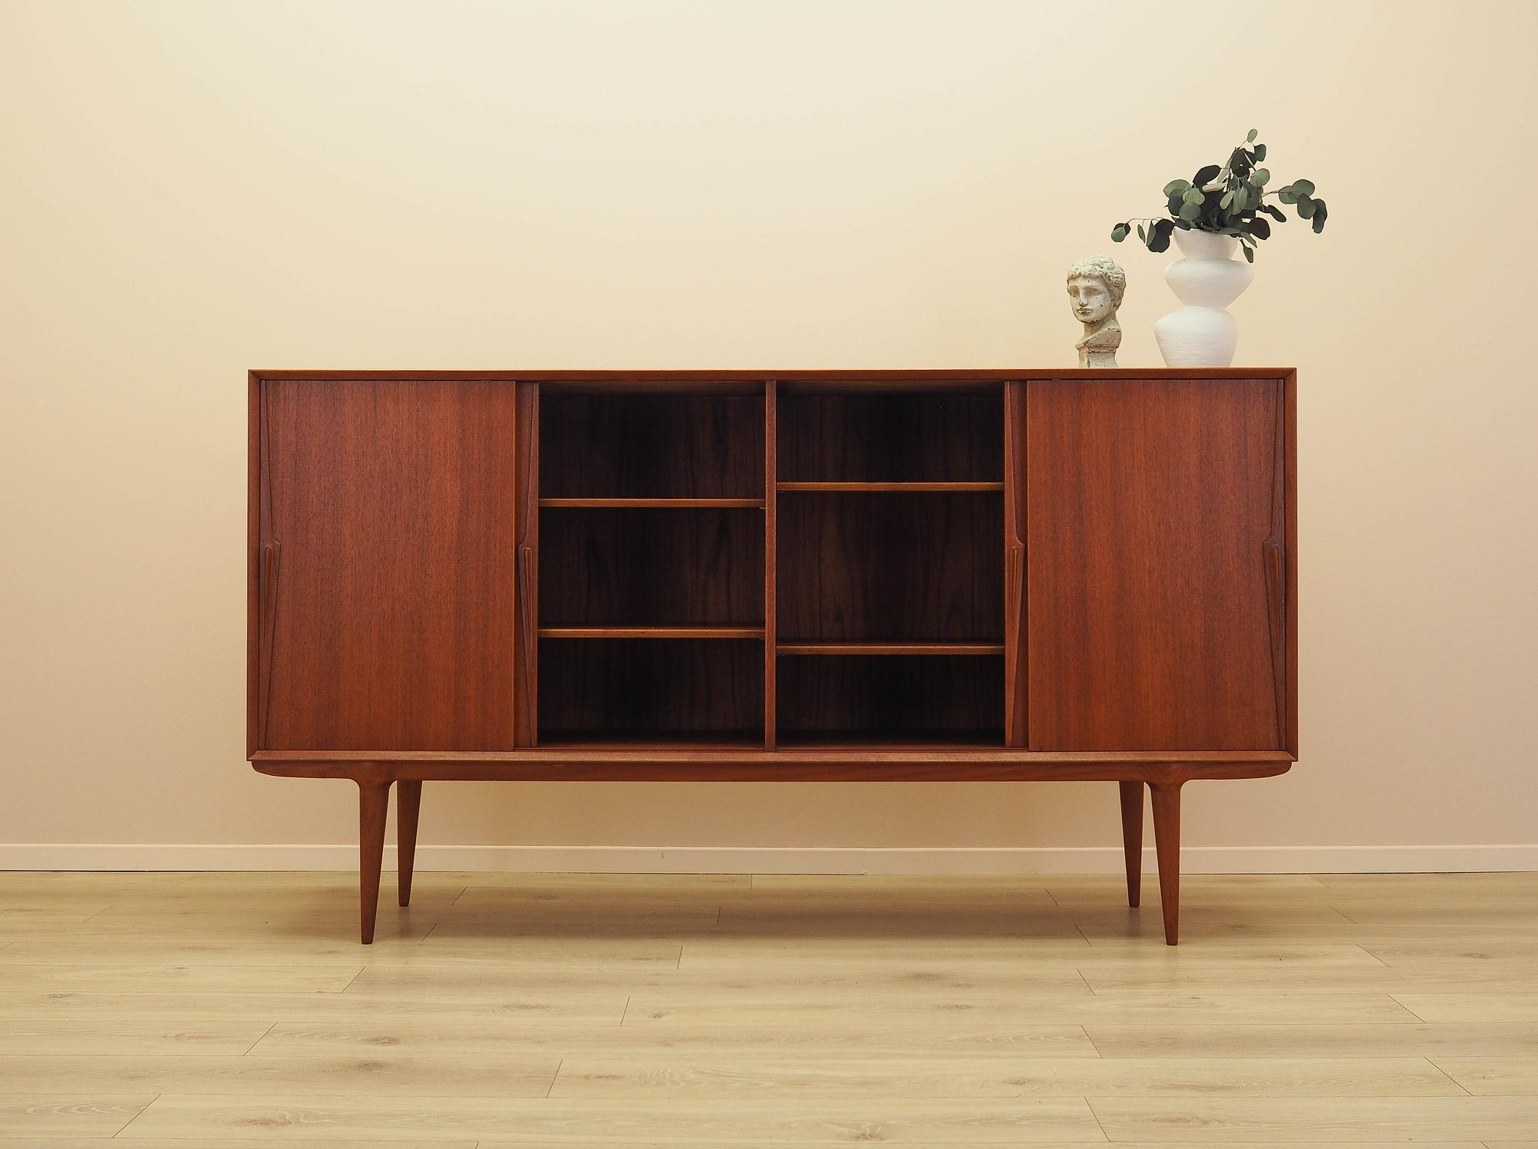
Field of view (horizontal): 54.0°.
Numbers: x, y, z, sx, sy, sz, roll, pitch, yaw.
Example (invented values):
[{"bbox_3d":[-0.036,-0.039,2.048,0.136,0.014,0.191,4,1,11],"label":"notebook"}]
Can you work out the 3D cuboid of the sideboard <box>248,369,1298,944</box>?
[{"bbox_3d":[0.007,0.159,3.083,2.000,1.100,0.410,0,1,0],"label":"sideboard"}]

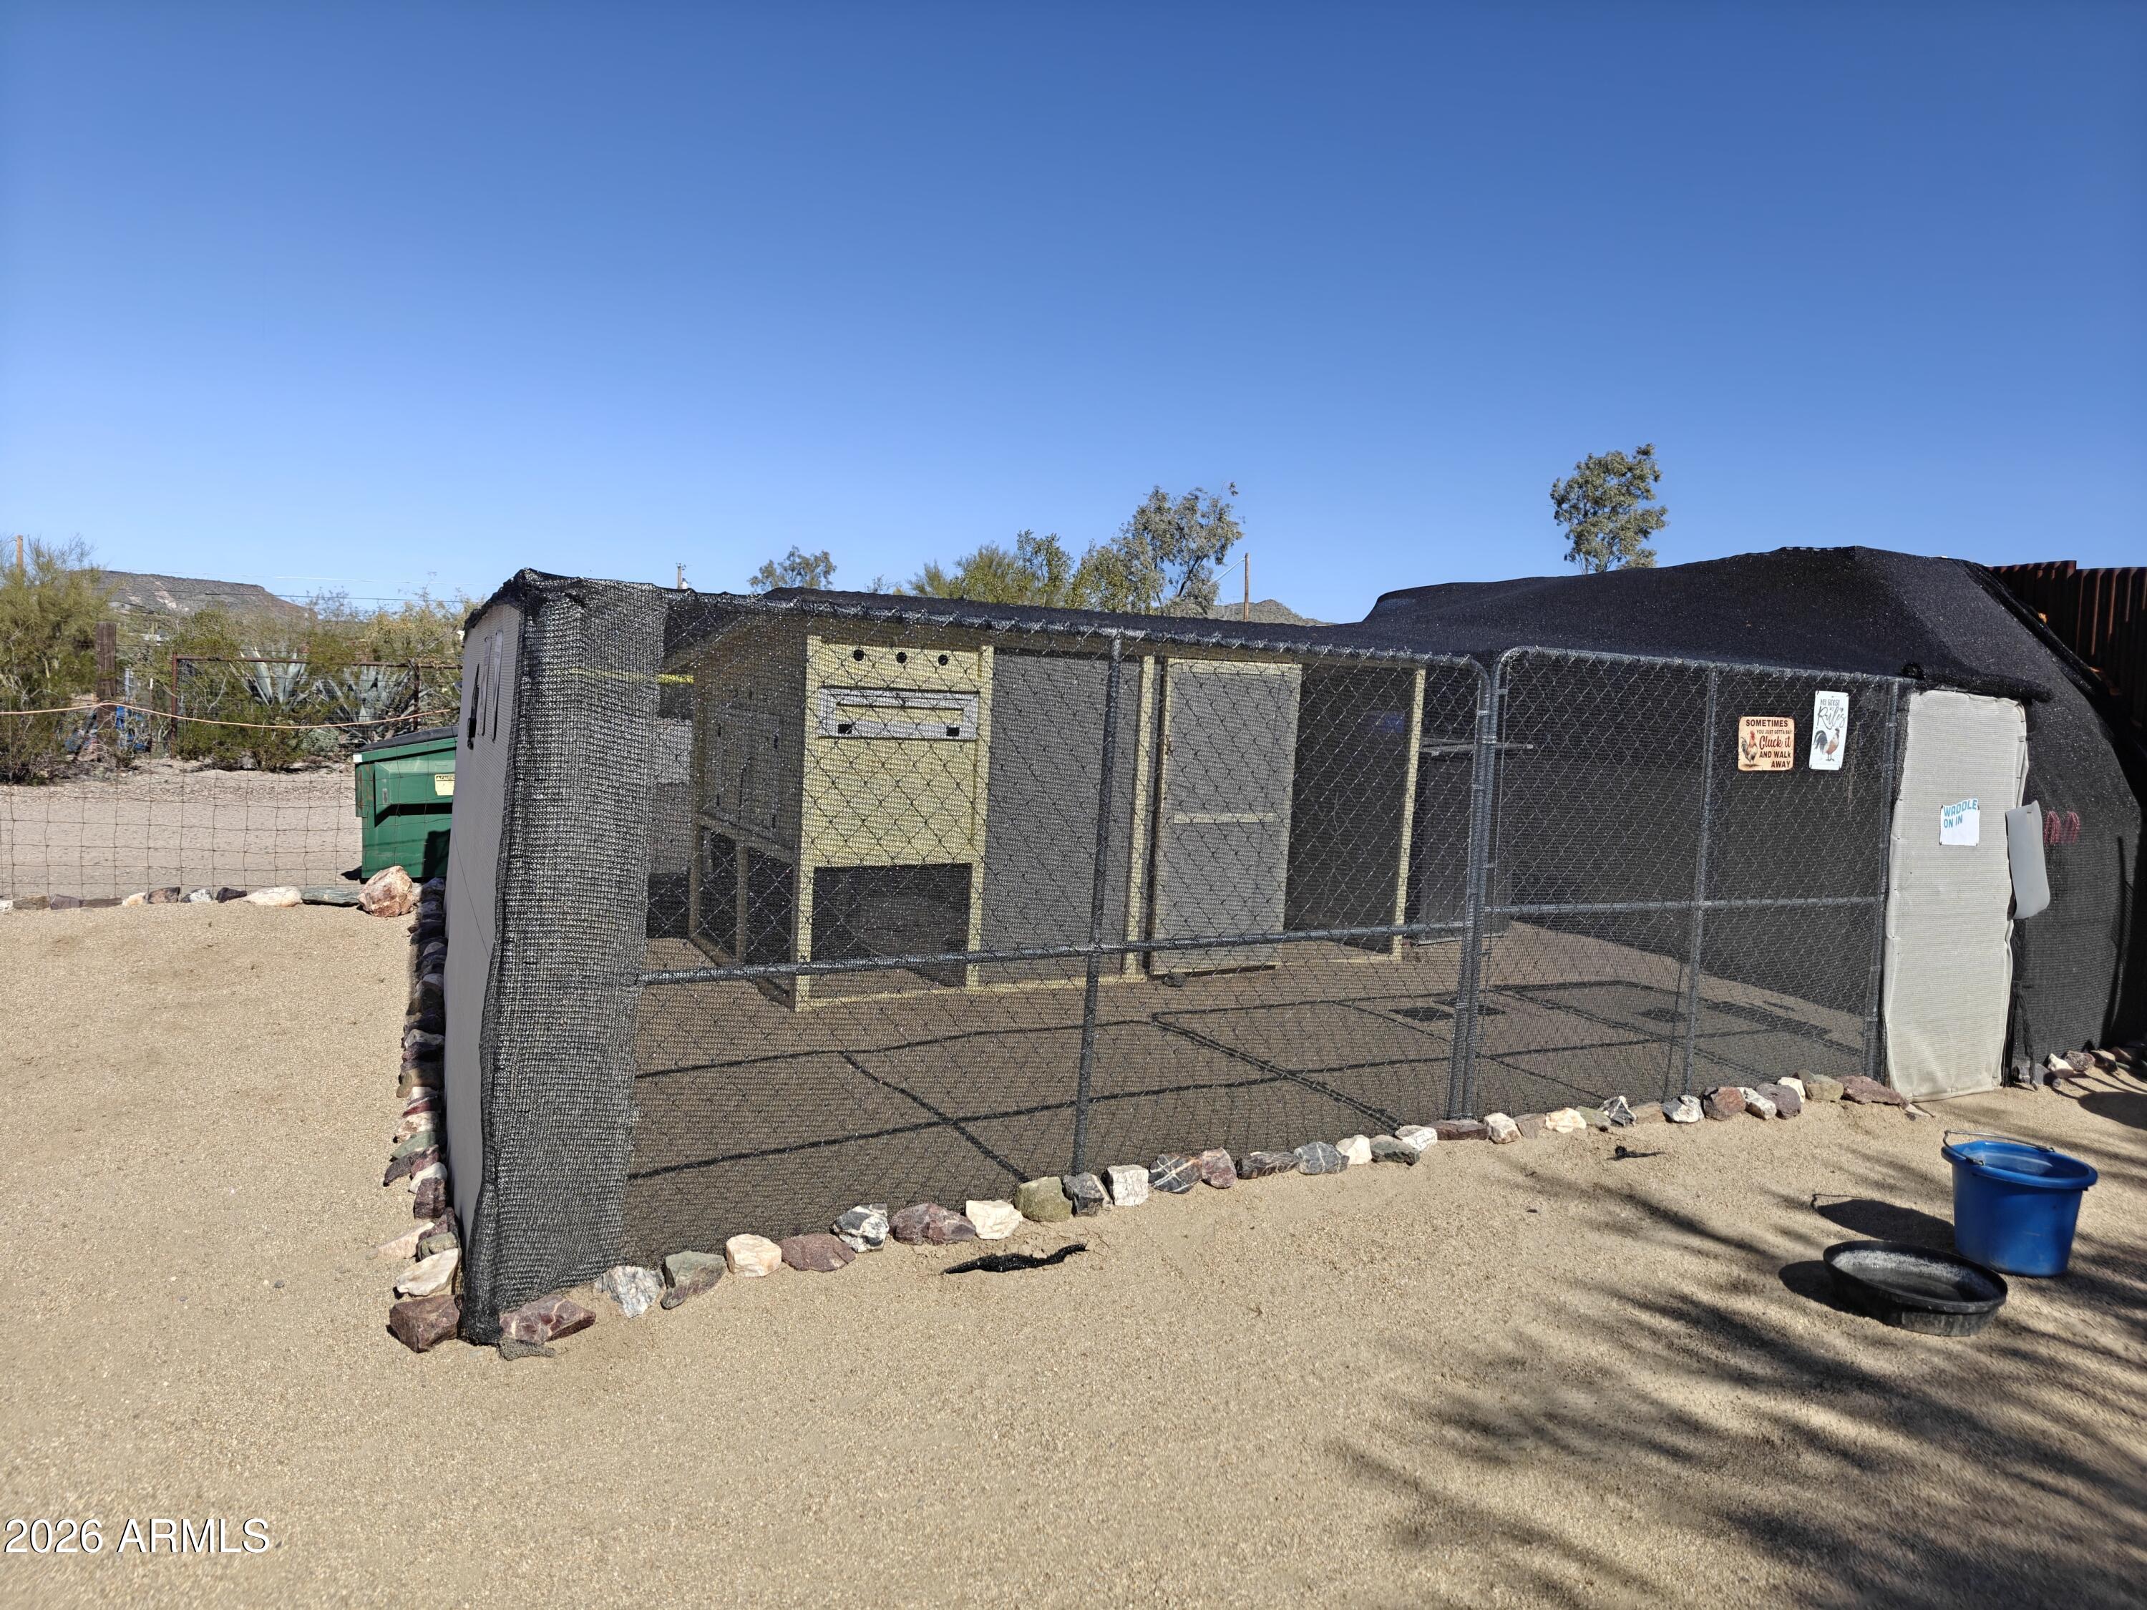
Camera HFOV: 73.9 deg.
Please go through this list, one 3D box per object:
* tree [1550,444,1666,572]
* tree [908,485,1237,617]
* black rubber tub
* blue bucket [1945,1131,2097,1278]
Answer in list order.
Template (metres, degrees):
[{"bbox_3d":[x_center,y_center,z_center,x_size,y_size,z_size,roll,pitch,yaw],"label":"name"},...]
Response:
[{"bbox_3d":[10.191,-3.662,27.773,2.700,6.648,2.600,4,5,20],"label":"tree"},{"bbox_3d":[-0.061,-3.621,28.810,6.800,5.591,5.000,2,4,0],"label":"tree"},{"bbox_3d":[1.964,1.137,3.341,0.375,0.092,0.375,5,5,32],"label":"black rubber tub"},{"bbox_3d":[2.420,1.037,3.649,0.330,0.280,0.310,-1,5,-33],"label":"blue bucket"}]

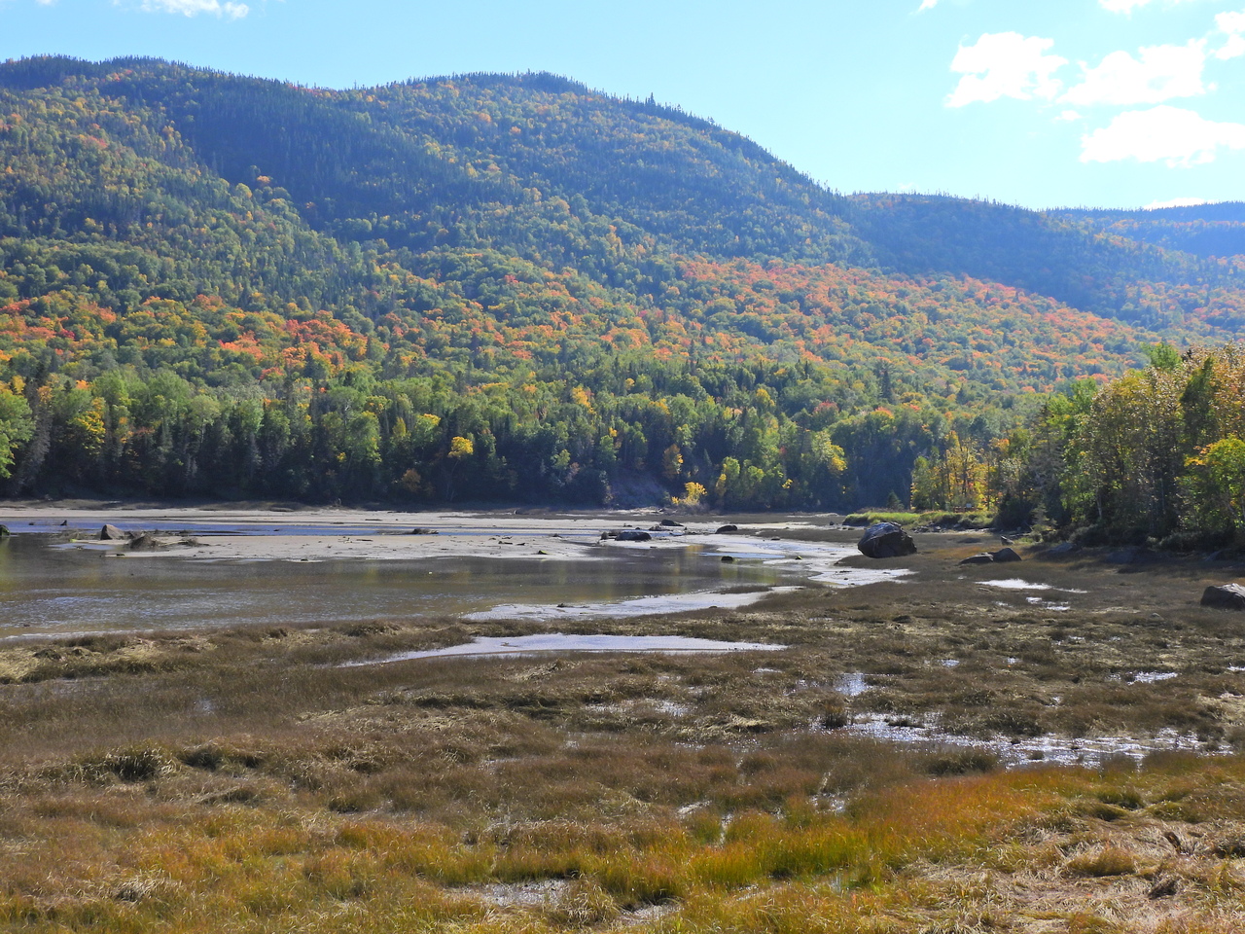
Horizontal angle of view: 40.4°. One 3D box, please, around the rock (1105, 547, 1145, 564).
[{"bbox_3d":[20.804,3.685,70.000,1.600,0.750,1.200,0,-1,0],"label":"rock"}]

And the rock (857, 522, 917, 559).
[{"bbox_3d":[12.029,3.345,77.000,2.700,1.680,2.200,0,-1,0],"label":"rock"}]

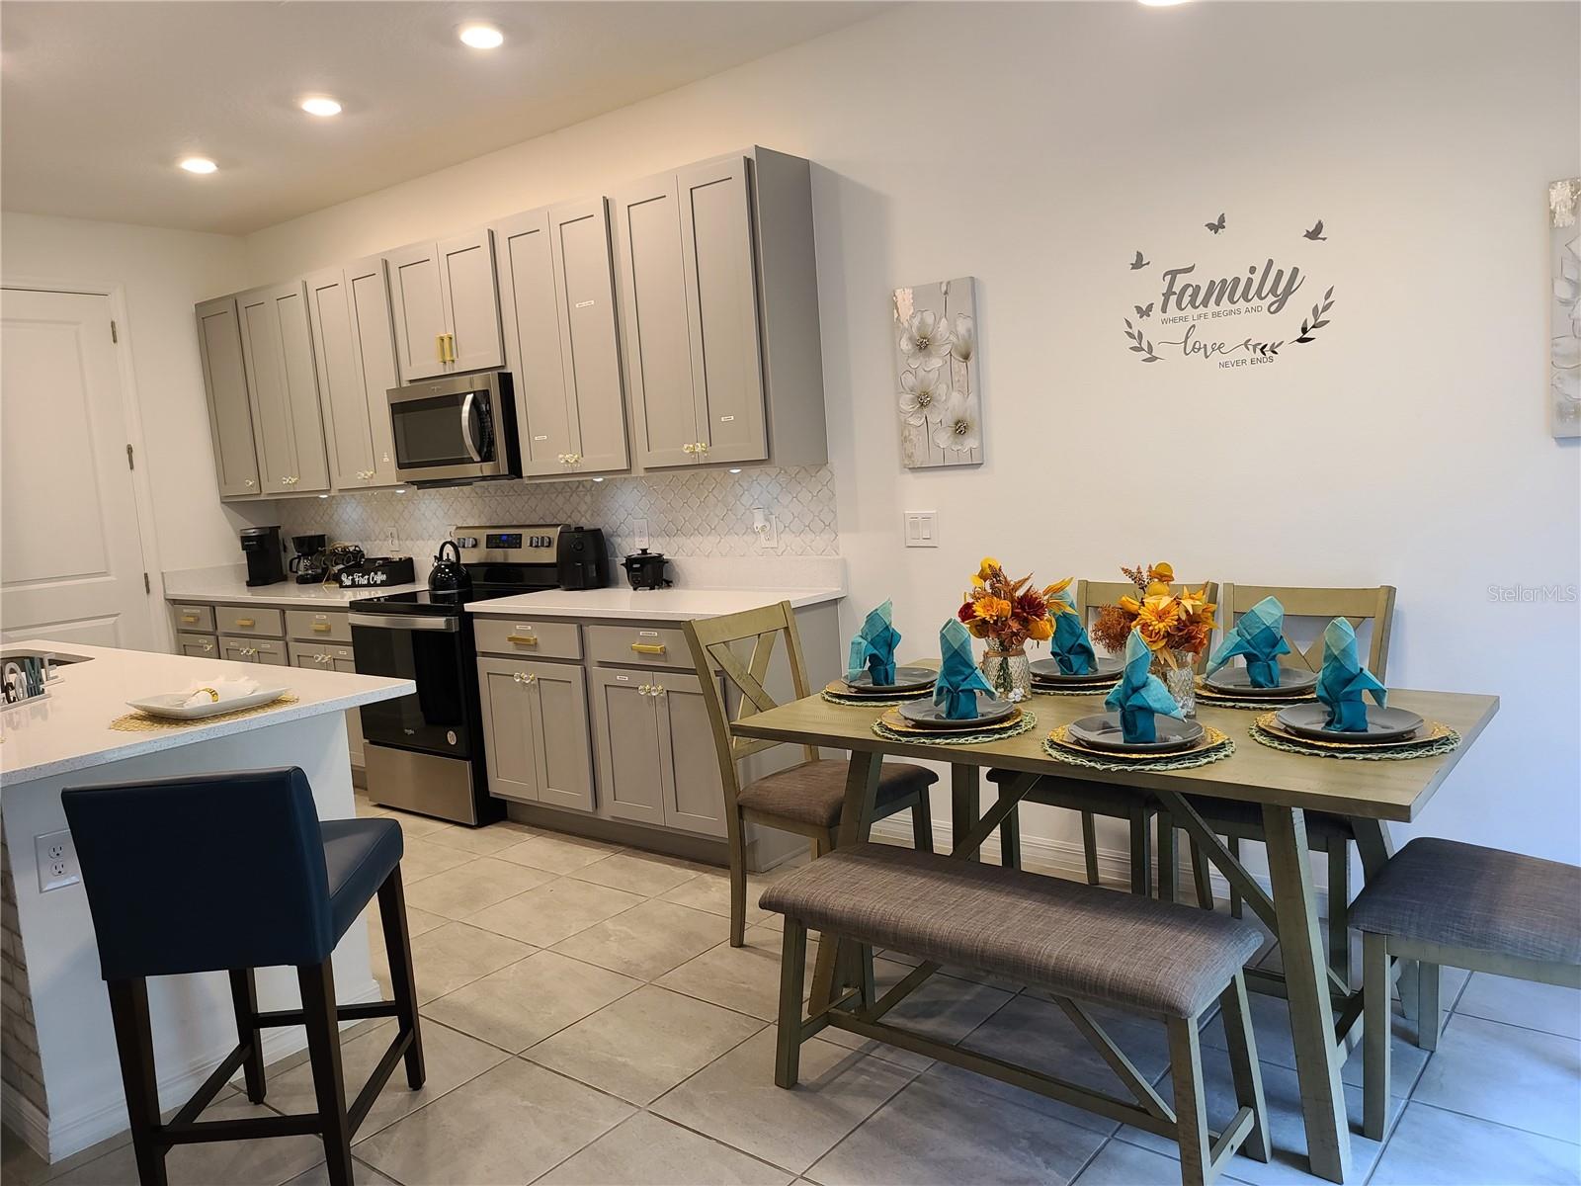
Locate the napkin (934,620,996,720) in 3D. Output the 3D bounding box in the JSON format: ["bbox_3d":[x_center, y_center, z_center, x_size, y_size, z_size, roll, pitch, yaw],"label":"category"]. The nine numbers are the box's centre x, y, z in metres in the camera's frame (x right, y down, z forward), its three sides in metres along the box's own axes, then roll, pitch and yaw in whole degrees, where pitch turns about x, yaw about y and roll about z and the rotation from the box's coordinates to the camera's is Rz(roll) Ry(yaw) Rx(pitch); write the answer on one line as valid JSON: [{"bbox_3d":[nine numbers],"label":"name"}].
[{"bbox_3d":[0.398,0.181,2.679,0.150,0.220,0.095,0,8,33],"label":"napkin"}]

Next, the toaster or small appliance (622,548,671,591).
[{"bbox_3d":[-0.596,-0.102,4.703,0.195,0.172,0.160,-1,7,25],"label":"toaster or small appliance"}]

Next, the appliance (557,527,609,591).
[{"bbox_3d":[-0.878,-0.145,4.807,0.185,0.262,0.210,-4,7,1],"label":"appliance"}]

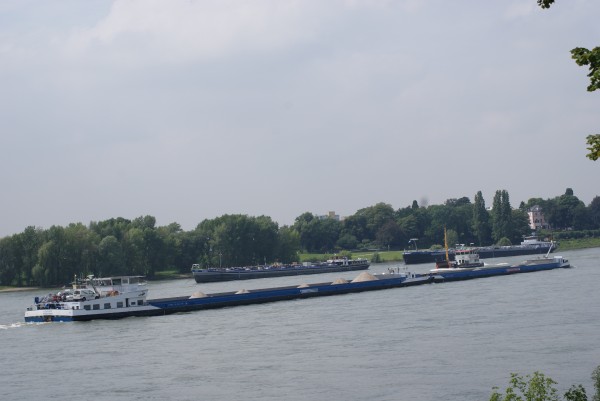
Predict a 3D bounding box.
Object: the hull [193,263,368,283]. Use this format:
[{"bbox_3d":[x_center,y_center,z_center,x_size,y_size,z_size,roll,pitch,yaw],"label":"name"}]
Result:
[{"bbox_3d":[-6.140,23.080,455.200,9.500,4.000,84.600,-4,-2,39],"label":"hull"}]

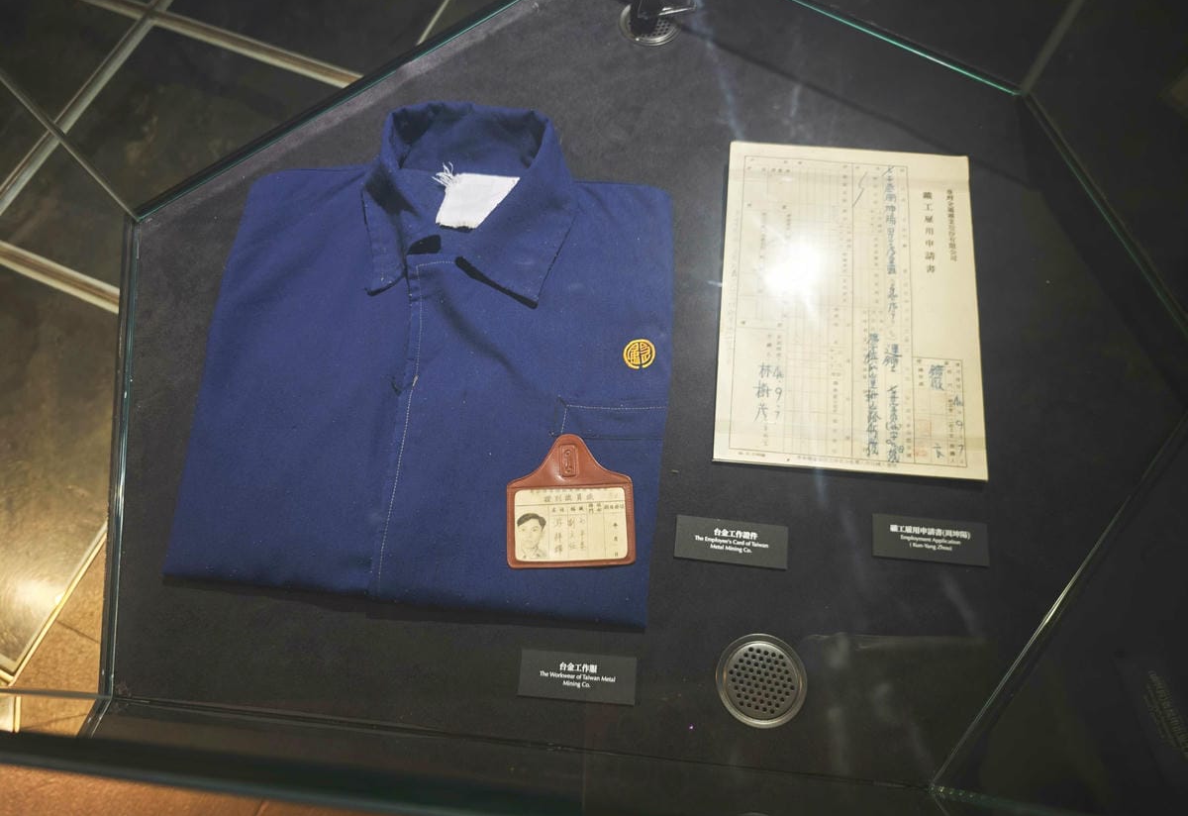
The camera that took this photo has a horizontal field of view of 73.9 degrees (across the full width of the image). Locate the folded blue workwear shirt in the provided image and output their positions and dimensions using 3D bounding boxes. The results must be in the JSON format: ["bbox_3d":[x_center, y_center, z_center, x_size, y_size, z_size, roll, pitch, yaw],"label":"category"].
[{"bbox_3d":[-0.134,-0.059,0.661,0.385,0.055,0.441,3,69,4],"label":"folded blue workwear shirt"}]

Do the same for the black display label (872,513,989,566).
[{"bbox_3d":[0.261,0.102,0.611,0.087,0.004,0.033,4,69,4],"label":"black display label"}]

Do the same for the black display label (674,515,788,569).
[{"bbox_3d":[0.108,0.105,0.616,0.087,0.004,0.033,5,69,4],"label":"black display label"}]

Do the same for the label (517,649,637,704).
[{"bbox_3d":[-0.012,0.199,0.584,0.087,0.004,0.033,3,69,3],"label":"label"}]

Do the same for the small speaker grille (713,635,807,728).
[{"bbox_3d":[0.123,0.201,0.577,0.066,0.008,0.066,5,69,4],"label":"small speaker grille"}]

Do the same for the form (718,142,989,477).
[{"bbox_3d":[0.222,-0.096,0.687,0.217,0.004,0.313,5,69,4],"label":"form"}]

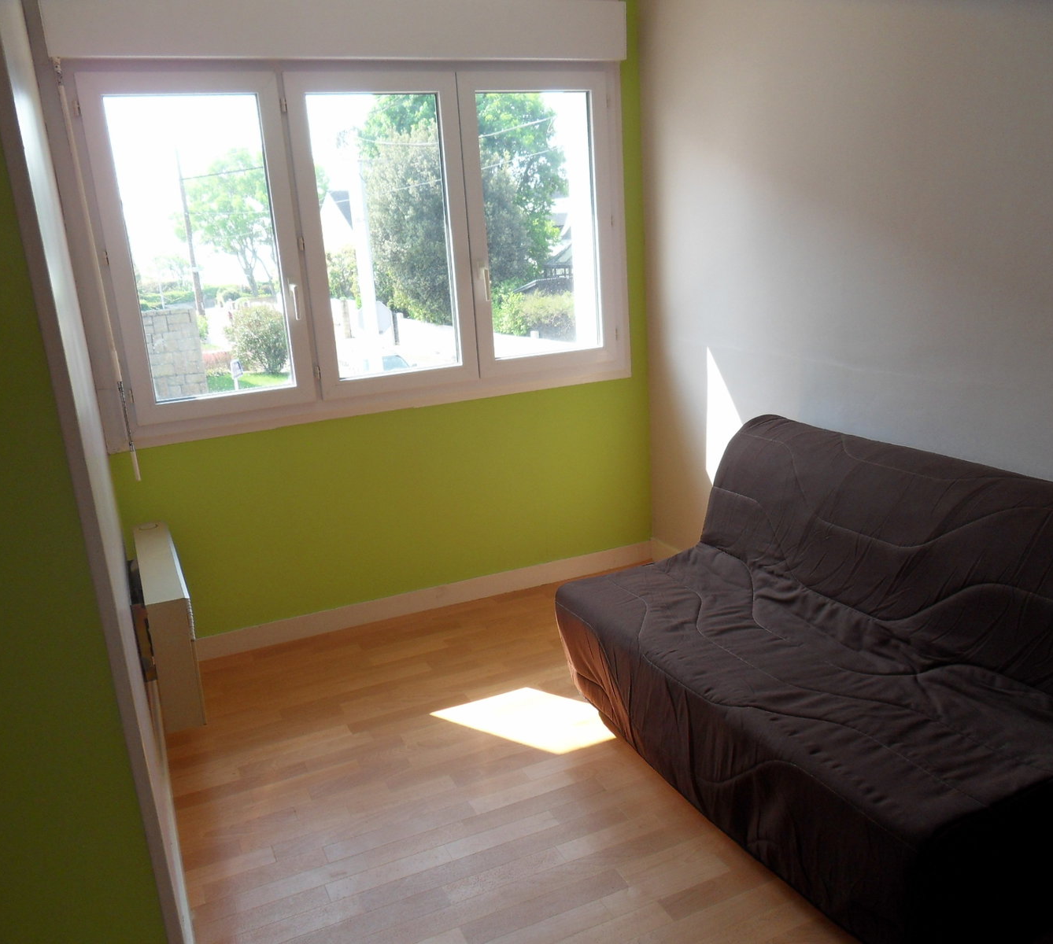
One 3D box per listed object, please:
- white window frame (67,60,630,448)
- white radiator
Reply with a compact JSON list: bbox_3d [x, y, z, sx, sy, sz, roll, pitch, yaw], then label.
[{"bbox_3d":[-0.504,-0.850,3.301,1.996,1.247,0.080,-10,16,-22],"label":"white window frame"},{"bbox_3d":[-1.095,0.439,2.667,0.107,0.367,0.775,-10,16,-24],"label":"white radiator"}]

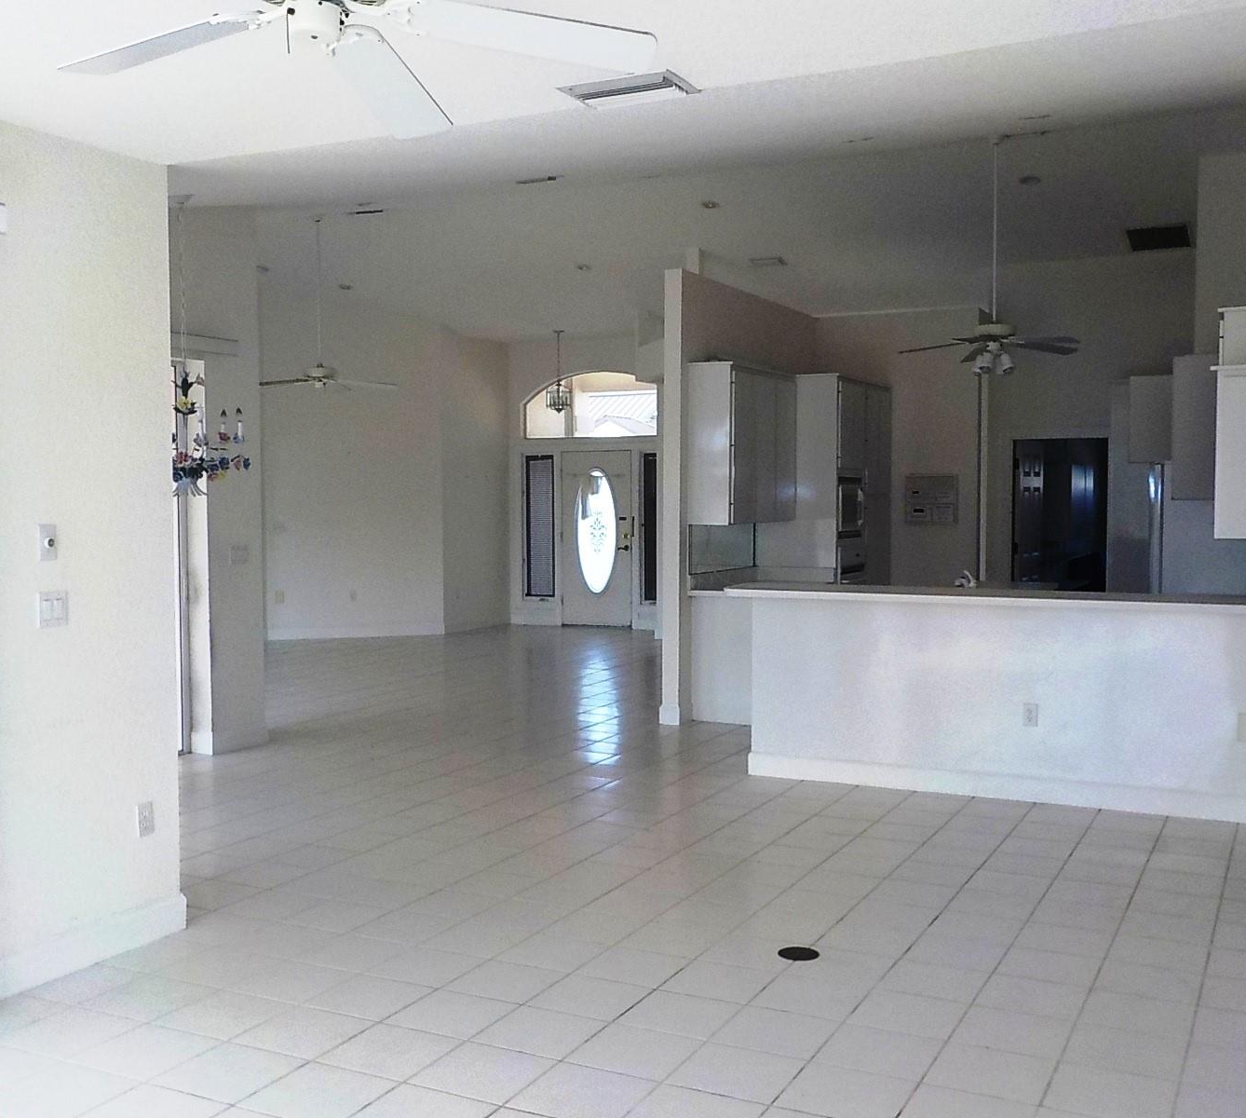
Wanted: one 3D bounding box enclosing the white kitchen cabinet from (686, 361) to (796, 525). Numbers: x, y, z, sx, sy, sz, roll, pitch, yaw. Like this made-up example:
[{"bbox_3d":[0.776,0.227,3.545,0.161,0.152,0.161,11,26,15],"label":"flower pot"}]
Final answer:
[{"bbox_3d":[0.869,-0.798,9.248,0.335,1.080,1.240,2,3,27],"label":"white kitchen cabinet"}]

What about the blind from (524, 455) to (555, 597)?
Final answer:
[{"bbox_3d":[-0.992,-0.386,15.355,0.399,1.685,0.050,2,3,27],"label":"blind"}]

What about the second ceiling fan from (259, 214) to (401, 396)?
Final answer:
[{"bbox_3d":[-2.742,-2.305,11.700,1.370,1.580,1.370,2,3,27],"label":"second ceiling fan"}]

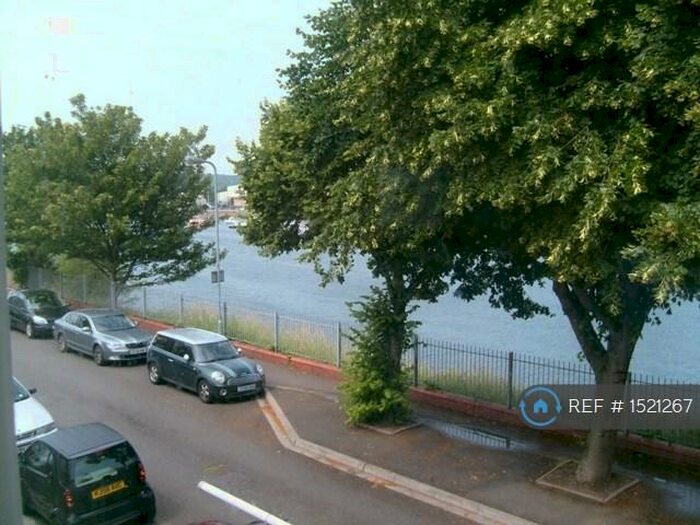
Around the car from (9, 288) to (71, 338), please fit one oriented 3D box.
[{"bbox_3d":[-12.243,1.903,27.713,4.400,1.460,1.760,6,8,44],"label":"car"}]

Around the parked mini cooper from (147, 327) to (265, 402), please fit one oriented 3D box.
[{"bbox_3d":[-4.030,2.746,19.564,3.820,1.430,1.683,6,8,44],"label":"parked mini cooper"}]

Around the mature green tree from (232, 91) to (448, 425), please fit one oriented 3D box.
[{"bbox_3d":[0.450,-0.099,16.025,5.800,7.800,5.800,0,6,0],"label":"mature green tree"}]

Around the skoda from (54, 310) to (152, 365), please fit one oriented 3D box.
[{"bbox_3d":[-8.200,2.319,23.615,4.570,1.460,1.770,6,8,44],"label":"skoda"}]

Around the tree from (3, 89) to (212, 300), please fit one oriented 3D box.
[{"bbox_3d":[-8.712,-1.628,25.631,7.700,8.900,7.500,0,6,0],"label":"tree"}]

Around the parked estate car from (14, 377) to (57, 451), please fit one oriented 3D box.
[{"bbox_3d":[-7.803,3.211,15.177,4.200,1.420,1.680,6,8,44],"label":"parked estate car"}]

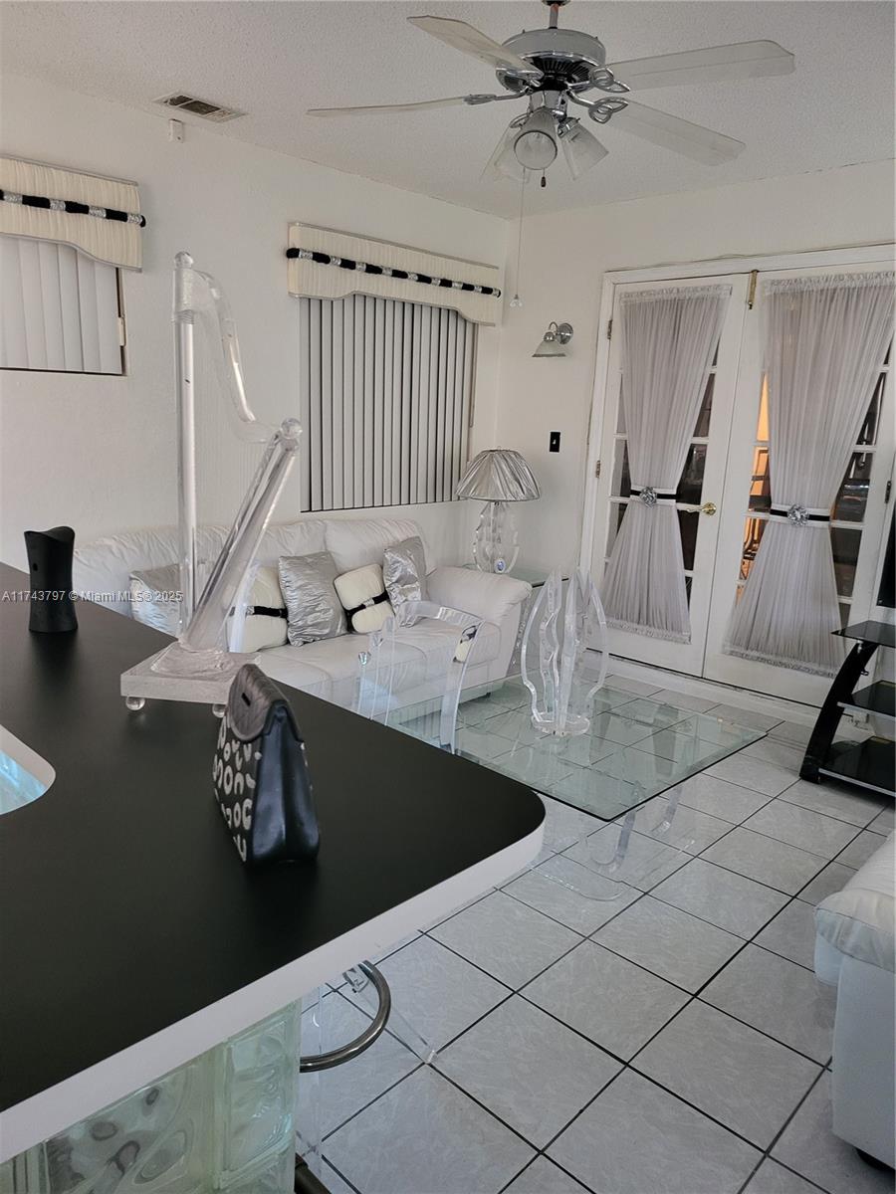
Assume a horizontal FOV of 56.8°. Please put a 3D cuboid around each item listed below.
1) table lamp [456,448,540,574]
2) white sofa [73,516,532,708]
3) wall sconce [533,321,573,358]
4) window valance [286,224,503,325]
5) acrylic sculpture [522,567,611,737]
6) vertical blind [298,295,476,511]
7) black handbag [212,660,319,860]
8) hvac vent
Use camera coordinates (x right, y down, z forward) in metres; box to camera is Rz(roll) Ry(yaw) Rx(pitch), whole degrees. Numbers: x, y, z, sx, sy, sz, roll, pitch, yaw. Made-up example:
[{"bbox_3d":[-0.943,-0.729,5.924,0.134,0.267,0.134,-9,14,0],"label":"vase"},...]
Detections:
[{"bbox_3d":[0.297,-0.480,4.737,0.475,0.735,0.475,3,13,-1],"label":"table lamp"},{"bbox_3d":[-0.636,0.163,3.761,0.956,0.880,2.161,14,17,41],"label":"white sofa"},{"bbox_3d":[0.591,-1.456,4.677,0.190,0.200,0.230,14,17,41],"label":"wall sconce"},{"bbox_3d":[-0.232,-1.667,4.390,0.100,0.321,1.490,14,17,41],"label":"window valance"},{"bbox_3d":[0.396,0.187,2.796,0.290,0.520,0.290,14,17,41],"label":"acrylic sculpture"},{"bbox_3d":[-0.311,-1.078,4.572,0.070,1.148,1.264,14,17,41],"label":"vertical blind"},{"bbox_3d":[-0.234,0.191,1.062,0.088,0.200,0.225,-3,14,-24],"label":"black handbag"},{"bbox_3d":[-0.984,-1.936,3.296,0.185,0.025,0.290,14,17,41],"label":"hvac vent"}]

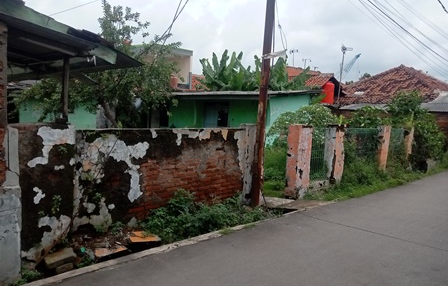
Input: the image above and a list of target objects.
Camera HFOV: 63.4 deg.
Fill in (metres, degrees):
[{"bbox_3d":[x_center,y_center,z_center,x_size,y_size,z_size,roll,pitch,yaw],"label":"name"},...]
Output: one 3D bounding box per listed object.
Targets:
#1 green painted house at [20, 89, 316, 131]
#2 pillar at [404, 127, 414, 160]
[{"bbox_3d":[-1.950,-0.661,16.787,11.800,2.850,5.500,1,3,12],"label":"green painted house"},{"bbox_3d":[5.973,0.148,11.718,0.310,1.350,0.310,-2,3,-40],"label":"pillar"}]

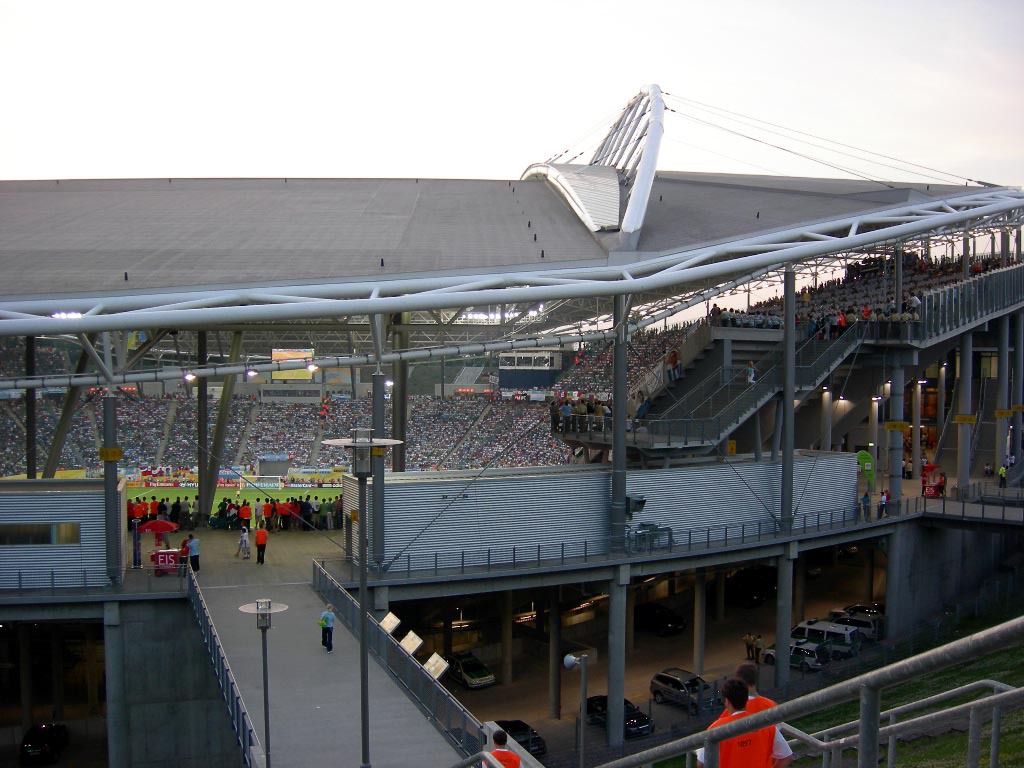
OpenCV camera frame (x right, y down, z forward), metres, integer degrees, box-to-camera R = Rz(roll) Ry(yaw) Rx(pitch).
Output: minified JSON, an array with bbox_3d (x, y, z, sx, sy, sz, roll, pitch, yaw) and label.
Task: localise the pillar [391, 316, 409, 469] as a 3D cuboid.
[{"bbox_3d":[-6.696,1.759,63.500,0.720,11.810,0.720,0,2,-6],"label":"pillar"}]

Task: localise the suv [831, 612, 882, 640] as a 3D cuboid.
[{"bbox_3d":[24.651,17.523,77.972,4.600,1.500,1.780,2,3,36],"label":"suv"}]

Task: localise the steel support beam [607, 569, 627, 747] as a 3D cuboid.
[{"bbox_3d":[5.310,13.842,53.700,0.850,8.880,0.850,0,2,6],"label":"steel support beam"}]

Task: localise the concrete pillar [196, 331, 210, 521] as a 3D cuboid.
[{"bbox_3d":[-18.002,2.504,62.000,0.530,11.470,0.530,0,2,-16],"label":"concrete pillar"}]

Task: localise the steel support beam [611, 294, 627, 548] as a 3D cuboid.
[{"bbox_3d":[5.603,2.007,55.500,0.700,13.342,0.700,1,2,6],"label":"steel support beam"}]

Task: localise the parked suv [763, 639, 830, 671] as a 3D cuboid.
[{"bbox_3d":[17.750,16.731,66.972,1.800,1.560,4.600,-2,3,-42],"label":"parked suv"}]

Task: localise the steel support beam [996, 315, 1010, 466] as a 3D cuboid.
[{"bbox_3d":[41.049,1.022,89.119,0.800,13.000,0.800,0,2,0],"label":"steel support beam"}]

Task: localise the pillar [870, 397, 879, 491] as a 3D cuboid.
[{"bbox_3d":[26.980,4.454,79.259,0.600,6.900,0.600,0,2,0],"label":"pillar"}]

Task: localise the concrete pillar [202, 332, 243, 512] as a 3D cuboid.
[{"bbox_3d":[-17.193,2.116,63.650,0.600,12.426,0.600,3,-22,0],"label":"concrete pillar"}]

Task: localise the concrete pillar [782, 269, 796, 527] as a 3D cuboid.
[{"bbox_3d":[15.954,0.837,61.500,0.660,15.247,0.660,1,2,15],"label":"concrete pillar"}]

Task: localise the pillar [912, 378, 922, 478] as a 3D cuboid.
[{"bbox_3d":[33.067,3.636,87.000,0.670,8.170,0.670,1,2,21],"label":"pillar"}]

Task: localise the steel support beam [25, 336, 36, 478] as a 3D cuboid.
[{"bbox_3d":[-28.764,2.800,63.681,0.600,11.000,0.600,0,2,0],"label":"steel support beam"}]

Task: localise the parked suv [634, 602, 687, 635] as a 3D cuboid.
[{"bbox_3d":[10.608,17.495,79.768,1.850,1.680,4.550,-2,3,-42],"label":"parked suv"}]

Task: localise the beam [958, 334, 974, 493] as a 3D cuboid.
[{"bbox_3d":[33.643,2.151,79.000,0.860,11.647,0.860,1,2,23],"label":"beam"}]

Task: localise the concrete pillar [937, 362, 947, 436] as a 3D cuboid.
[{"bbox_3d":[37.465,2.576,93.000,0.680,8.908,0.680,1,2,22],"label":"concrete pillar"}]

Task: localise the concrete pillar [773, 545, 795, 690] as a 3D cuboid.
[{"bbox_3d":[15.325,13.156,60.000,0.830,8.110,0.830,0,2,0],"label":"concrete pillar"}]

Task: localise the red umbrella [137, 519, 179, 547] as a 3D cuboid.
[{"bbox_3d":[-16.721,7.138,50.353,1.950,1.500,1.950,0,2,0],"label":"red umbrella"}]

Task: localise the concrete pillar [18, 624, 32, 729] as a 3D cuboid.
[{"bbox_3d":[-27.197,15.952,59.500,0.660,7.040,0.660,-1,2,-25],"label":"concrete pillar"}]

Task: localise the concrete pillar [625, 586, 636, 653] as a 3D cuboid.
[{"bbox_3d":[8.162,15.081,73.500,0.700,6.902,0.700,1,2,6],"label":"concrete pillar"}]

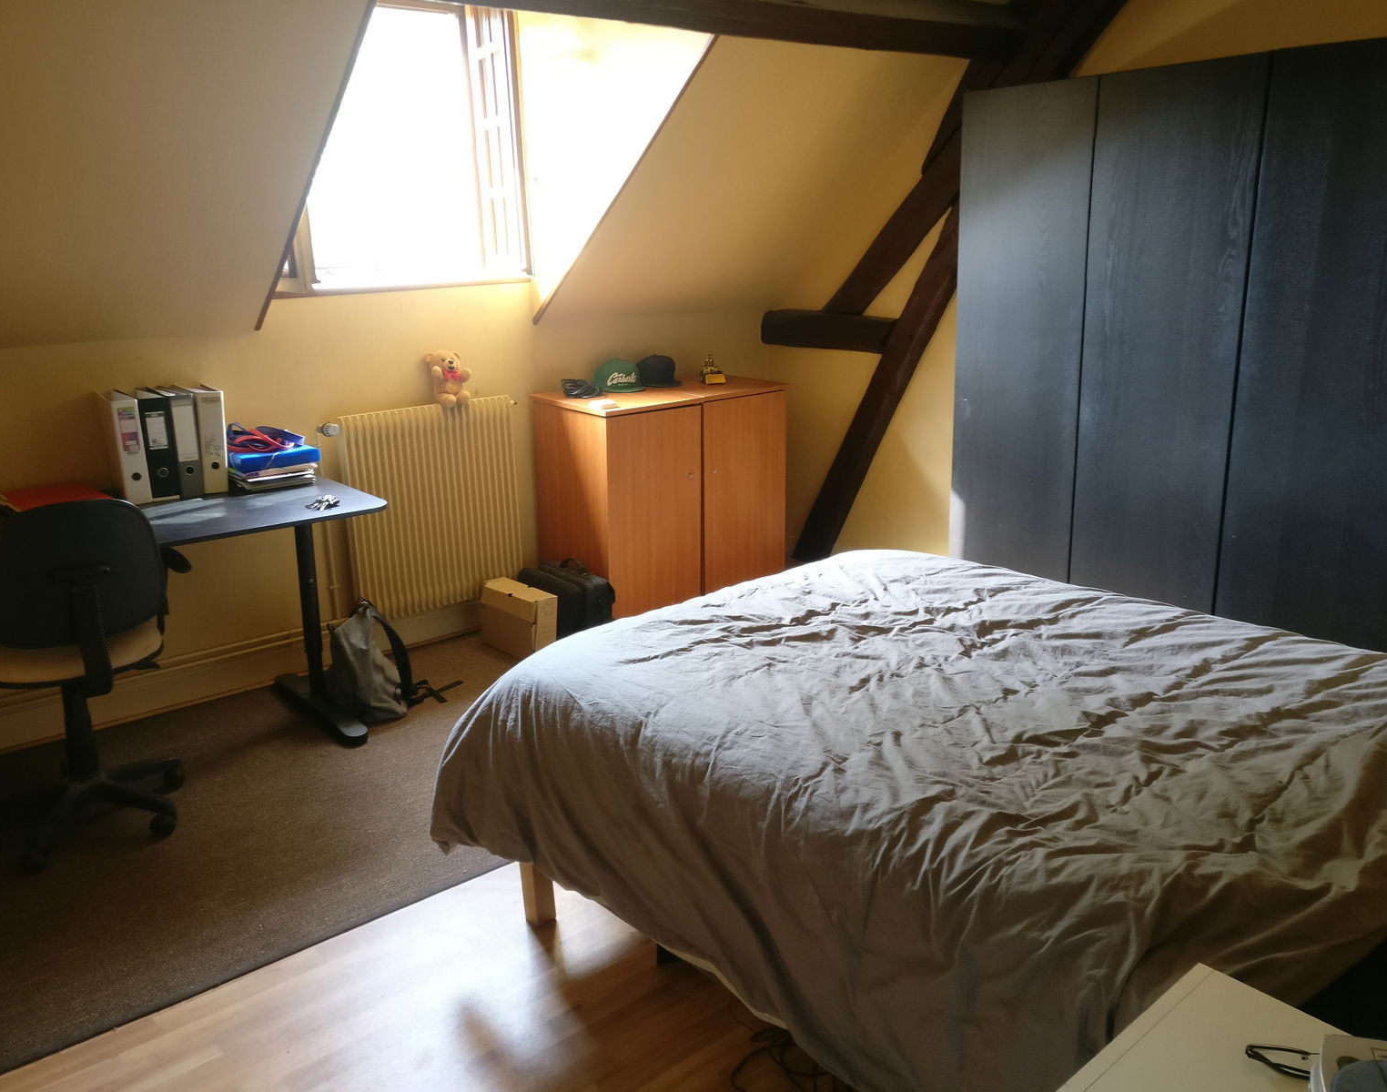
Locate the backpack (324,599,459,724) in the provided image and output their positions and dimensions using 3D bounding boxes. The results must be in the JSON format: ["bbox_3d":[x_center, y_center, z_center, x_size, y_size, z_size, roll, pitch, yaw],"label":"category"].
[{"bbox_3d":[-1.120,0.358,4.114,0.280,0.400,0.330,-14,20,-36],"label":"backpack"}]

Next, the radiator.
[{"bbox_3d":[-0.998,-0.151,4.545,0.685,0.780,0.080,-14,20,-36],"label":"radiator"}]

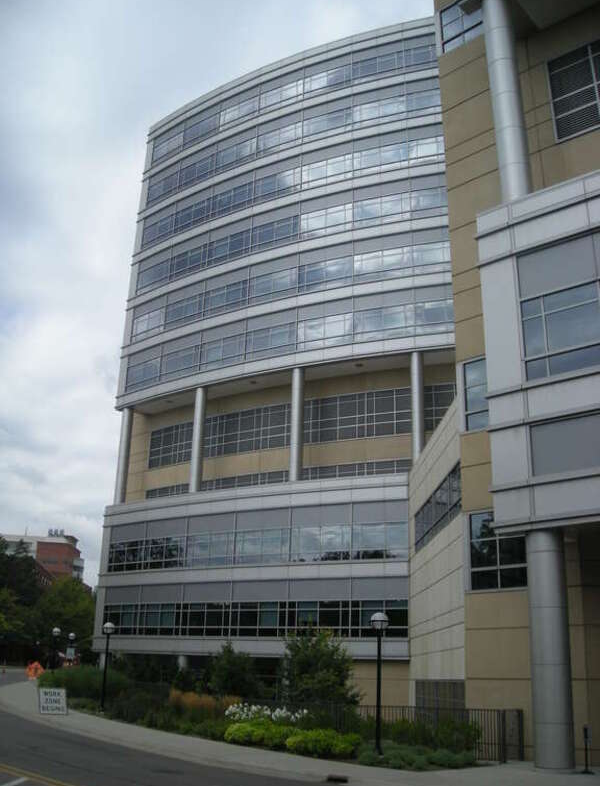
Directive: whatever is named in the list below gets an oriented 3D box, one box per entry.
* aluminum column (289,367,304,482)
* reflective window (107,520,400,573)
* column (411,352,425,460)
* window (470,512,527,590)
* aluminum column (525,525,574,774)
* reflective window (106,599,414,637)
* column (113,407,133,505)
[{"bbox_3d":[-0.232,1.883,50.591,0.690,7.402,0.690,2,-20,0],"label":"aluminum column"},{"bbox_3d":[-3.645,9.608,49.726,21.420,2.080,0.900,-9,-22,27],"label":"reflective window"},{"bbox_3d":[6.872,1.074,47.871,0.680,7.576,0.680,2,-20,0],"label":"column"},{"bbox_3d":[4.809,3.751,19.620,1.580,1.913,0.150,-16,-26,40],"label":"window"},{"bbox_3d":[5.383,5.392,17.453,0.830,4.905,0.830,2,-20,0],"label":"aluminum column"},{"bbox_3d":[-3.688,13.504,48.343,21.198,1.950,0.900,-9,-22,27],"label":"reflective window"},{"bbox_3d":[-12.670,4.477,57.930,0.720,7.098,0.720,2,-20,0],"label":"column"}]

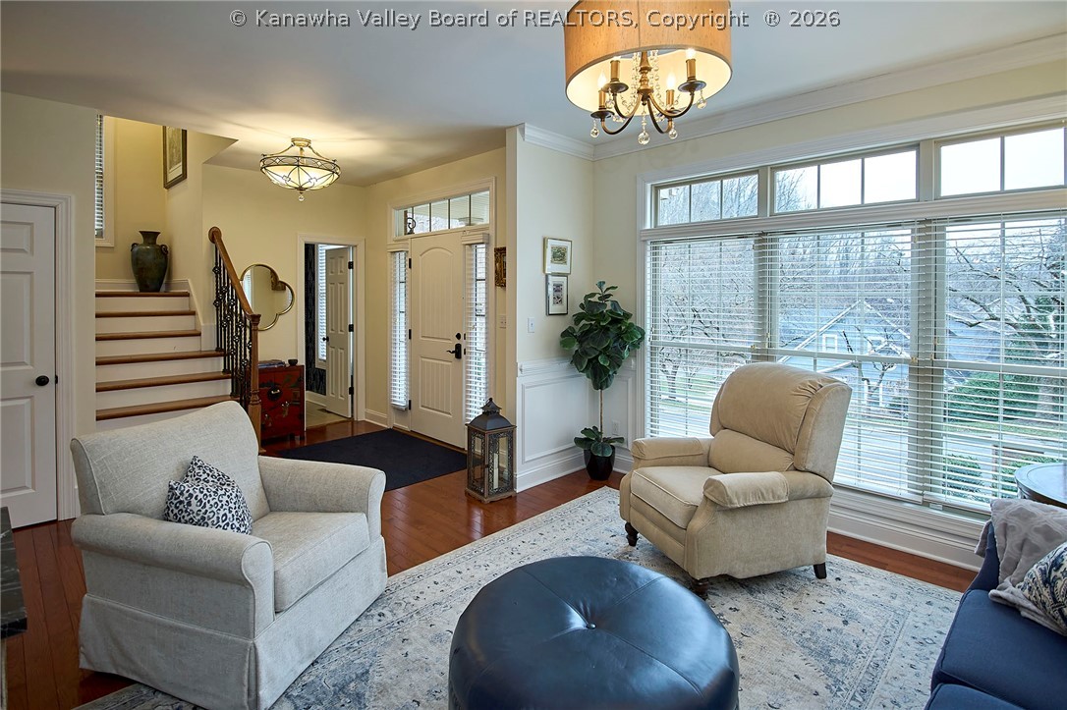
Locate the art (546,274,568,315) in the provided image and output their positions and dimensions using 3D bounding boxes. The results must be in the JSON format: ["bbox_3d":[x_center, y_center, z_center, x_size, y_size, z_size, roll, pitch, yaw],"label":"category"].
[{"bbox_3d":[0.198,-0.477,3.977,0.225,0.310,0.025,-4,6,-44],"label":"art"}]

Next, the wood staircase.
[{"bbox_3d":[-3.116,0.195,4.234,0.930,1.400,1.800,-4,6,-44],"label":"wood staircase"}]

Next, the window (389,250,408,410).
[{"bbox_3d":[-1.437,-0.266,5.350,0.070,1.680,0.350,-4,6,-45],"label":"window"}]

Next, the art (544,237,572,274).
[{"bbox_3d":[0.200,-0.783,4.031,0.035,0.277,0.309,4,5,43],"label":"art"}]

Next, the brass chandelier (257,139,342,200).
[{"bbox_3d":[-1.885,-1.502,4.090,0.595,0.491,0.595,0,4,0],"label":"brass chandelier"}]

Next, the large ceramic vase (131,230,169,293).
[{"bbox_3d":[-3.962,-0.964,5.200,0.320,0.639,0.310,-3,5,-37],"label":"large ceramic vase"}]

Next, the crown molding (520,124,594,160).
[{"bbox_3d":[0.228,-1.682,4.038,0.075,0.101,0.936,4,5,43],"label":"crown molding"}]

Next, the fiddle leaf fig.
[{"bbox_3d":[0.540,0.124,4.040,0.670,1.423,0.580,0,4,0],"label":"fiddle leaf fig"}]

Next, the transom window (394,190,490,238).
[{"bbox_3d":[-0.949,-1.361,4.958,1.539,0.306,0.090,4,5,43],"label":"transom window"}]

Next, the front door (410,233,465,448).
[{"bbox_3d":[-0.963,-0.172,4.970,0.045,2.030,0.910,-4,6,-45],"label":"front door"}]

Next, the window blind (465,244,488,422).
[{"bbox_3d":[-0.514,-0.164,4.480,0.060,1.650,0.330,-4,6,-45],"label":"window blind"}]

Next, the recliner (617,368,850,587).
[{"bbox_3d":[1.090,0.585,2.800,0.920,1.060,0.780,-1,4,-17],"label":"recliner"}]

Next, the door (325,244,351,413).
[{"bbox_3d":[-2.390,-0.296,6.150,0.610,2.020,0.040,4,6,44],"label":"door"}]

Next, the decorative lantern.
[{"bbox_3d":[-0.308,0.663,3.664,0.250,0.700,0.250,-3,5,-41],"label":"decorative lantern"}]

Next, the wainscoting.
[{"bbox_3d":[0.364,0.517,3.912,0.443,0.965,0.946,4,5,43],"label":"wainscoting"}]

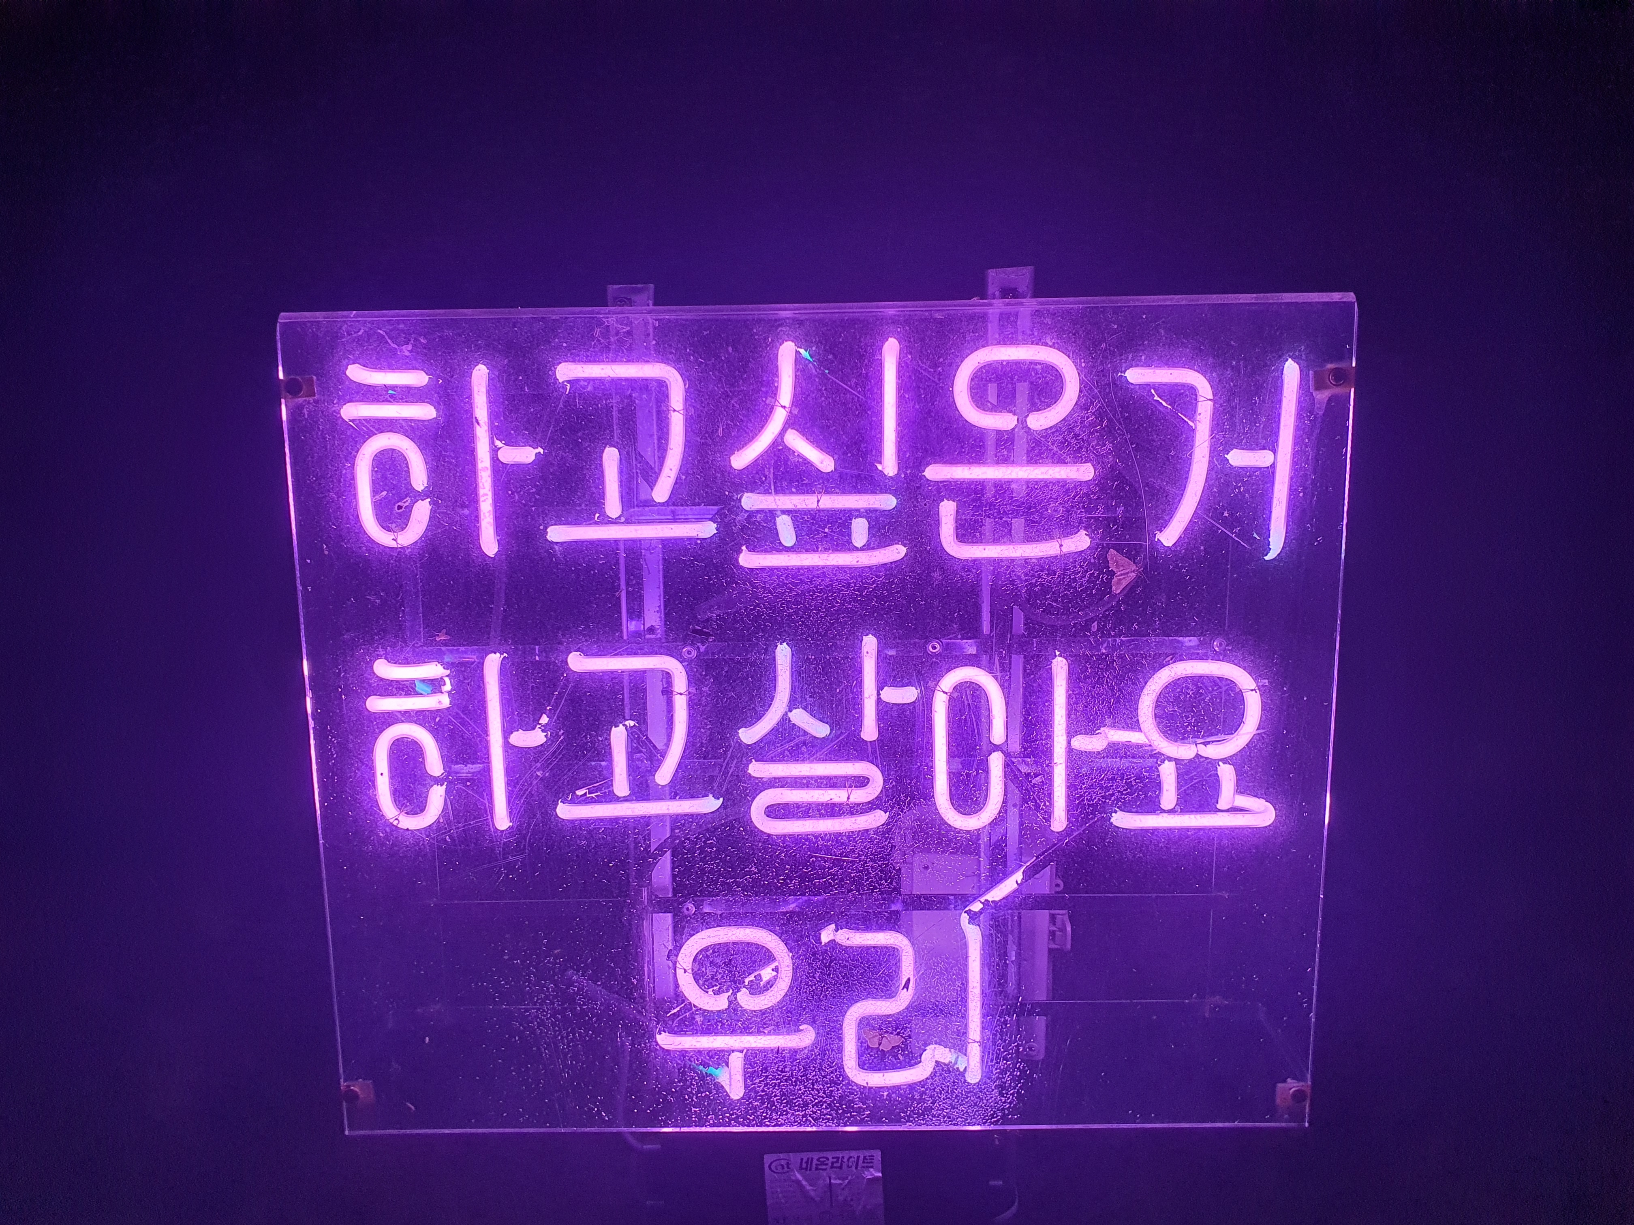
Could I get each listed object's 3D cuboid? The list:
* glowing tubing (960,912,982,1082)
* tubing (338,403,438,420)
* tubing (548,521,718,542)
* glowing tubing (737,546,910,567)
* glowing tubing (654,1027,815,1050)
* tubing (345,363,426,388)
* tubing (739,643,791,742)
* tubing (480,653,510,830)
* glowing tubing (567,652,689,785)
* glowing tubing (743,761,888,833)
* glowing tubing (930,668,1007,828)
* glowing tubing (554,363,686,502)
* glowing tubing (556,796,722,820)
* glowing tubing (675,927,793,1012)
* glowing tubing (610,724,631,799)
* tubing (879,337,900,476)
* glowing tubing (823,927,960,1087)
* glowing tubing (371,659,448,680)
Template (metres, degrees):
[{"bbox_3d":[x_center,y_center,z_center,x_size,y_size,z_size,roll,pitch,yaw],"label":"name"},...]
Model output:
[{"bbox_3d":[0.113,0.284,0.901,0.016,0.131,0.015,-1,9,1],"label":"glowing tubing"},{"bbox_3d":[-0.293,-0.137,0.838,0.066,0.011,0.011,0,10,1],"label":"tubing"},{"bbox_3d":[-0.139,-0.061,0.917,0.127,0.013,0.014,-1,10,1],"label":"tubing"},{"bbox_3d":[0.004,-0.042,0.919,0.125,0.016,0.016,-1,10,1],"label":"glowing tubing"},{"bbox_3d":[-0.061,0.315,0.911,0.119,0.014,0.011,-3,10,1],"label":"glowing tubing"},{"bbox_3d":[-0.292,-0.161,0.833,0.055,0.015,0.013,-1,9,1],"label":"tubing"},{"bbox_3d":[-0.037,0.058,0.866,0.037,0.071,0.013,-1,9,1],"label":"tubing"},{"bbox_3d":[-0.227,0.093,0.874,0.013,0.128,0.013,-1,9,1],"label":"tubing"},{"bbox_3d":[-0.145,0.082,0.942,0.094,0.104,0.015,-1,10,1],"label":"glowing tubing"},{"bbox_3d":[-0.001,0.143,0.950,0.106,0.059,0.015,-1,10,1],"label":"glowing tubing"},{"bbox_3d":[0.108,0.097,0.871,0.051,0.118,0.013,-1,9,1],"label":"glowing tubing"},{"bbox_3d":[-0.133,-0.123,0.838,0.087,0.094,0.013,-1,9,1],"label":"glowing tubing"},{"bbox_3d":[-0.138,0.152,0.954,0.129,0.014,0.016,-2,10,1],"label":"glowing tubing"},{"bbox_3d":[-0.060,0.263,0.902,0.086,0.066,0.013,-1,10,1],"label":"glowing tubing"},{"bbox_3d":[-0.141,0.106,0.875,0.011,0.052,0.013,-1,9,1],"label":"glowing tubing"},{"bbox_3d":[0.053,-0.150,0.899,0.012,0.100,0.014,0,10,1],"label":"tubing"},{"bbox_3d":[0.056,0.292,0.907,0.100,0.124,0.016,-1,10,1],"label":"glowing tubing"},{"bbox_3d":[-0.310,0.044,0.938,0.058,0.014,0.015,2,10,1],"label":"glowing tubing"}]

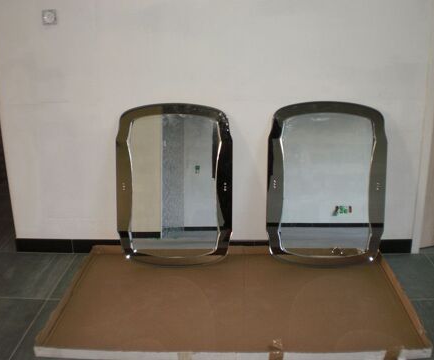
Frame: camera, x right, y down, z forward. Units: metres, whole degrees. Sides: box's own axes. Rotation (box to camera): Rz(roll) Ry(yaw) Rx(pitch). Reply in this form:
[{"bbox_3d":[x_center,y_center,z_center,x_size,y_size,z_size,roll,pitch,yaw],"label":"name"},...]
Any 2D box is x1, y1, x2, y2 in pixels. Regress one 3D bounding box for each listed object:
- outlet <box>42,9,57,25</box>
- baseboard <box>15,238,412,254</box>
[{"bbox_3d":[-0.760,-0.740,2.273,0.075,0.075,0.015,0,18,2],"label":"outlet"},{"bbox_3d":[-0.017,0.348,2.611,2.060,0.080,0.014,0,18,2],"label":"baseboard"}]

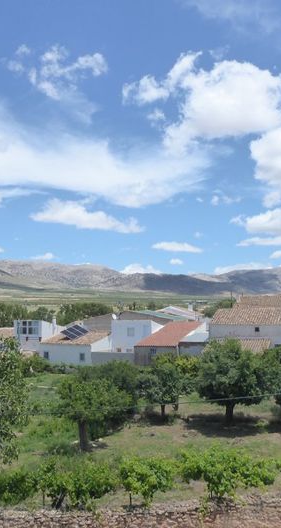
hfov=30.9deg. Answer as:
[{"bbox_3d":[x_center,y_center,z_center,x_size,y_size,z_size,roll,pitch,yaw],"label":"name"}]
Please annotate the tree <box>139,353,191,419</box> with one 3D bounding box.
[{"bbox_3d":[1.320,6.685,28.000,2.900,3.630,2.900,0,-2,0],"label":"tree"}]

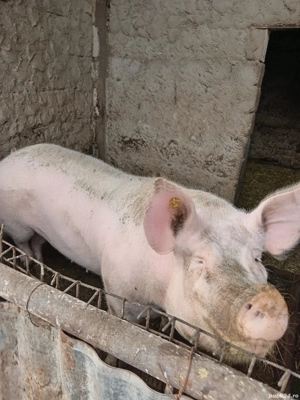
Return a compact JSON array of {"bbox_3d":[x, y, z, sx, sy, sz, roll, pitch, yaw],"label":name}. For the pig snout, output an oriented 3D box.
[{"bbox_3d":[0.264,0.278,0.690,0.110,0.130,0.075,-2,13,-13],"label":"pig snout"}]

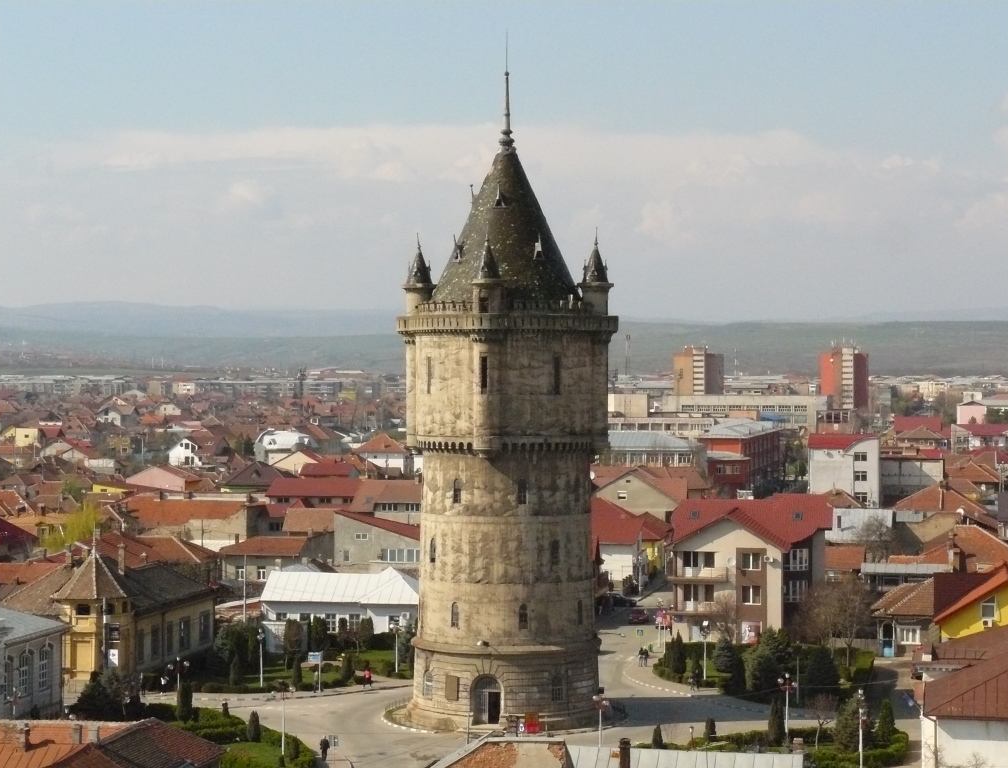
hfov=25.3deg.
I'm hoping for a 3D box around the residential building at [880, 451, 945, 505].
[{"bbox_3d":[71.282,17.318,395.446,12.000,9.800,11.000,0,1,8],"label":"residential building"}]

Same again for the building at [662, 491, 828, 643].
[{"bbox_3d":[23.864,17.744,215.897,15.300,13.000,15.500,0,1,12],"label":"building"}]

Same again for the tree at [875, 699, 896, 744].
[{"bbox_3d":[26.374,23.328,155.344,1.450,3.100,1.450,0,1,0],"label":"tree"}]

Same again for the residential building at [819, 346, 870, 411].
[{"bbox_3d":[156.525,0.102,1035.000,17.000,32.000,17.000,0,1,33],"label":"residential building"}]

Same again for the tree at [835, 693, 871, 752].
[{"bbox_3d":[23.233,22.517,149.880,2.400,4.100,2.300,0,1,0],"label":"tree"}]

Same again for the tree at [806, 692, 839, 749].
[{"bbox_3d":[21.370,22.707,150.847,2.200,3.700,2.100,0,1,0],"label":"tree"}]

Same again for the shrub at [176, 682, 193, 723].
[{"bbox_3d":[-23.187,23.291,163.667,1.200,3.000,1.200,0,1,0],"label":"shrub"}]

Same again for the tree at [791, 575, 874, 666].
[{"bbox_3d":[28.274,20.305,192.915,7.000,7.700,6.500,0,1,0],"label":"tree"}]

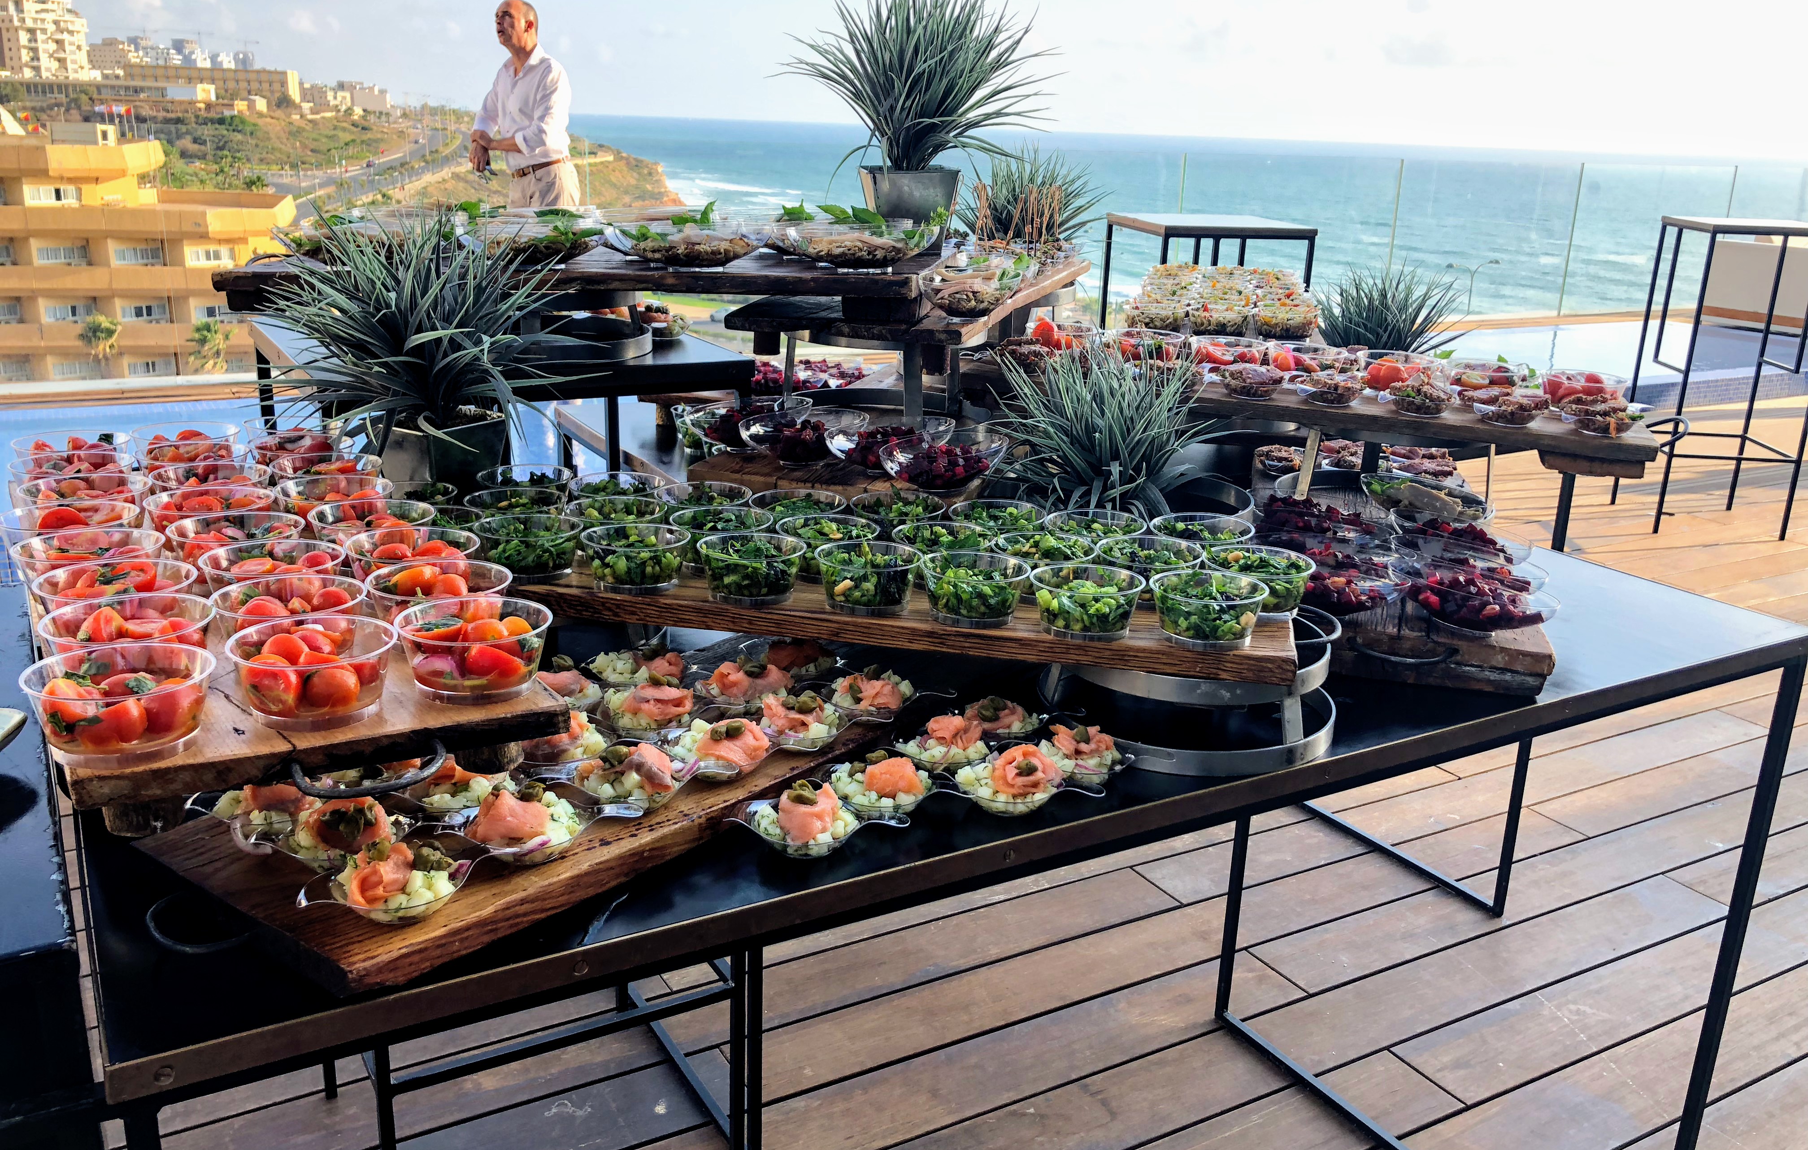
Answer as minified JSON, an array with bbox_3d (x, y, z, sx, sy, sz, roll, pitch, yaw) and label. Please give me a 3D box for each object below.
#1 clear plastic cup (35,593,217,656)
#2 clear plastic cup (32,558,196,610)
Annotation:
[{"bbox_3d":[-0.446,0.043,0.848,0.090,0.040,0.090,2,17,-1],"label":"clear plastic cup"},{"bbox_3d":[-0.489,0.022,0.915,0.090,0.040,0.090,2,17,-1],"label":"clear plastic cup"}]

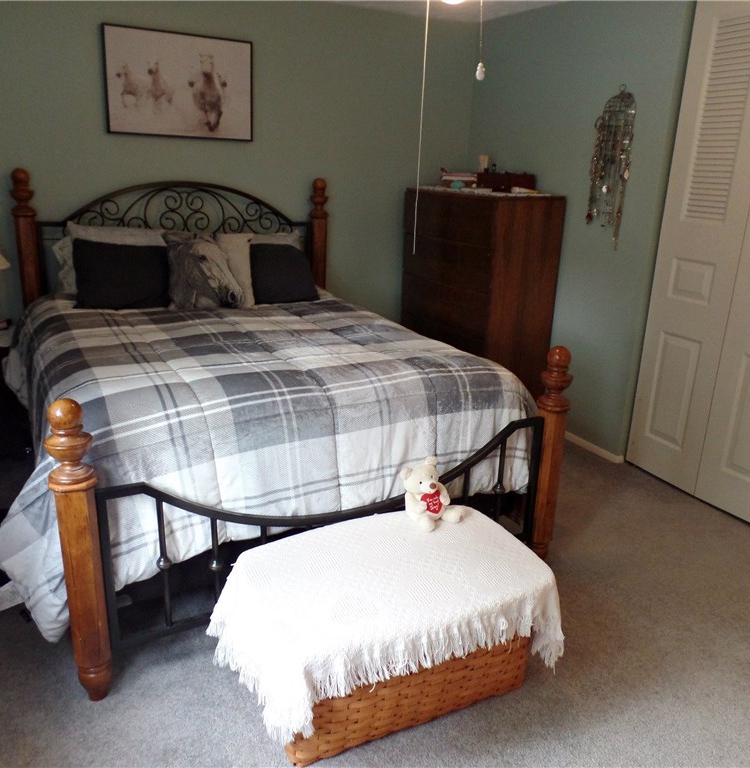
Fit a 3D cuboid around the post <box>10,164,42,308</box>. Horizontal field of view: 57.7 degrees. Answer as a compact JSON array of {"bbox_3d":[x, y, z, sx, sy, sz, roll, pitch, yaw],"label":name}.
[{"bbox_3d":[-1.805,-0.402,3.626,0.115,1.425,0.115,-7,19,-27],"label":"post"}]

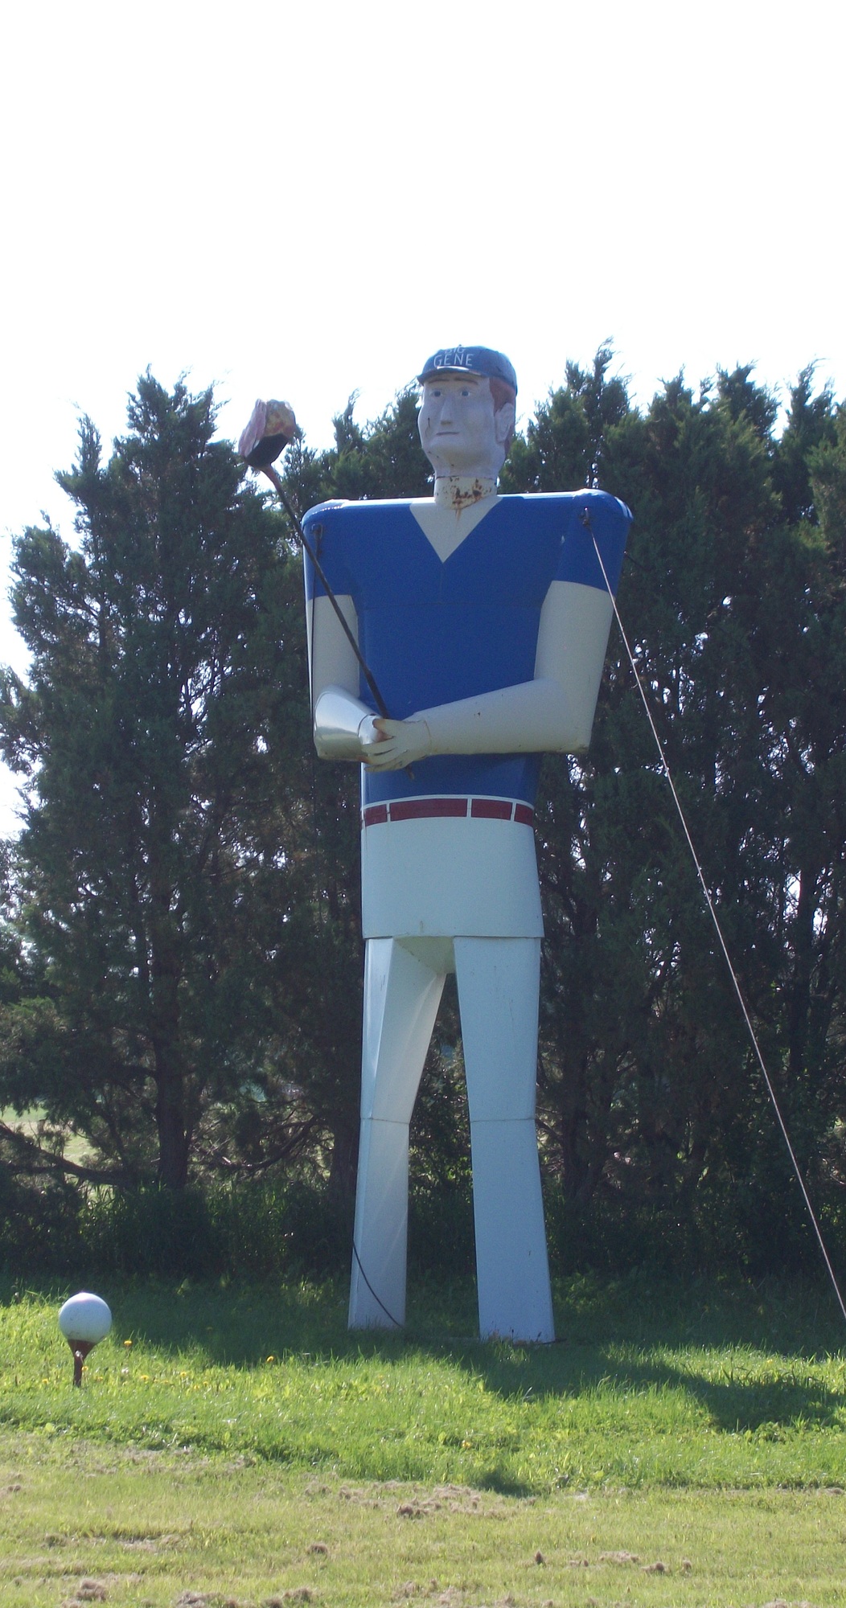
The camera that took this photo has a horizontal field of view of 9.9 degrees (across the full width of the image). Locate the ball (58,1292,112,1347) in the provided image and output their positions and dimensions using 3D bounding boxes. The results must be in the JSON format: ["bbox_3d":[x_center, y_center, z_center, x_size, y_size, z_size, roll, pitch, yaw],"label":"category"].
[{"bbox_3d":[-1.897,2.897,27.400,0.298,0.298,0.298,0,-3,0],"label":"ball"}]

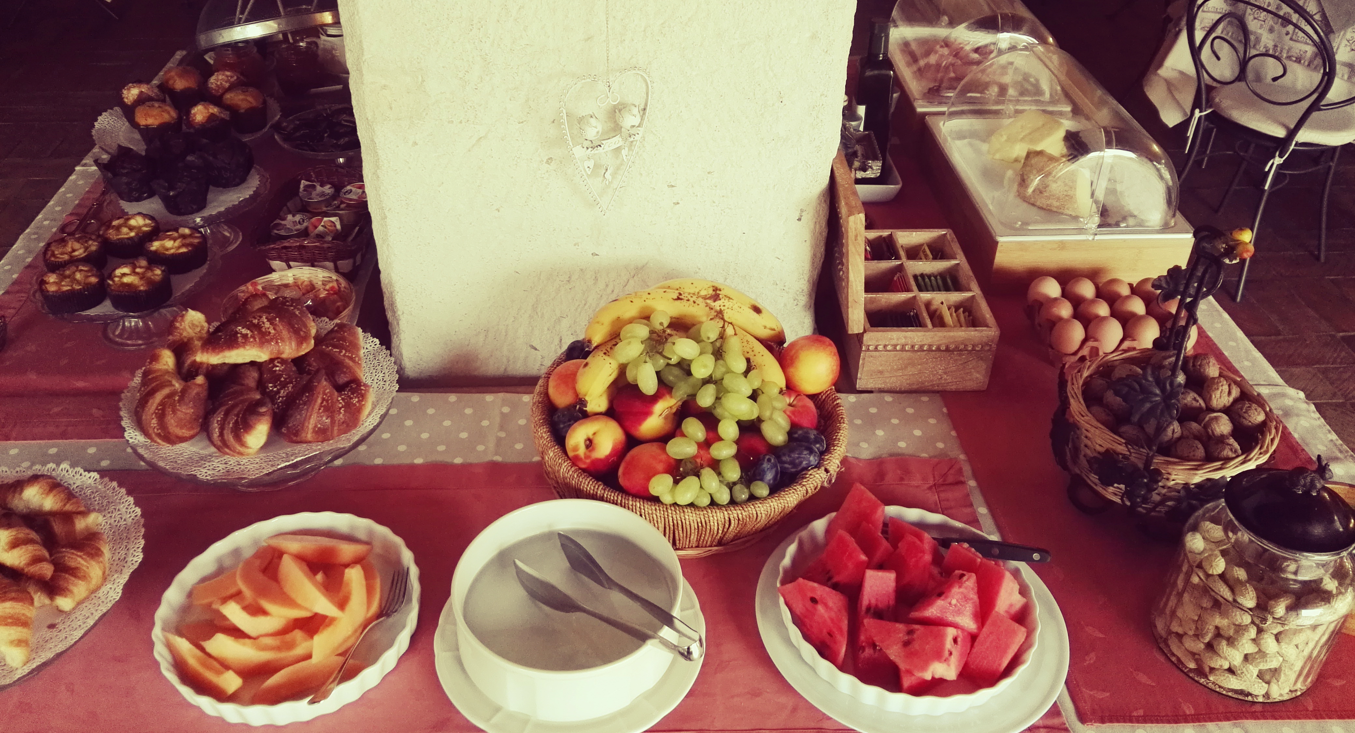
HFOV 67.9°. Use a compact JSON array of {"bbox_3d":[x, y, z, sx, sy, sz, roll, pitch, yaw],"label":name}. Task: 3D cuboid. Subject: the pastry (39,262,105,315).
[{"bbox_3d":[-0.723,-0.096,1.204,0.069,0.042,0.069,1,34,-1],"label":"pastry"}]

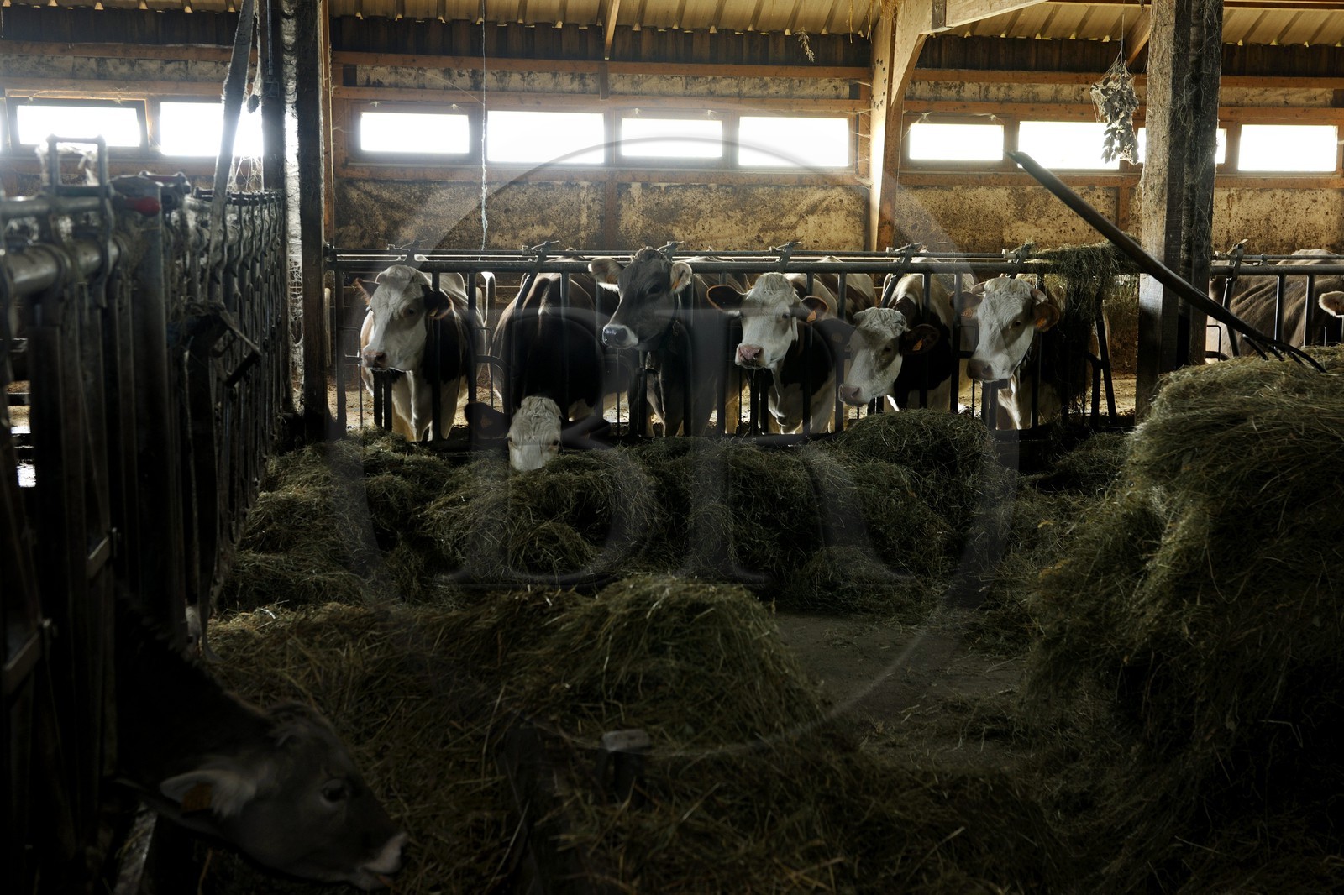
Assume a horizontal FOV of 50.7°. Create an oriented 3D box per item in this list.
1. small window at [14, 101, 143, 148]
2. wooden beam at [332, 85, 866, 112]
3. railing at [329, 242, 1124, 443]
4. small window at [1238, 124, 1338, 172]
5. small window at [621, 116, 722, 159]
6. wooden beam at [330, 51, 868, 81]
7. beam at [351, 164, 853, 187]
[{"bbox_3d":[-4.865,-2.652,11.644,0.972,0.354,0.080,-1,6,-9],"label":"small window"},{"bbox_3d":[-0.567,-3.057,12.488,4.719,0.121,0.110,-1,7,-11],"label":"wooden beam"},{"bbox_3d":[0.404,-0.594,7.896,4.494,1.064,0.180,-1,7,-11],"label":"railing"},{"bbox_3d":[5.830,-2.826,13.413,0.957,0.435,0.080,-1,6,-9],"label":"small window"},{"bbox_3d":[-0.007,-2.765,12.682,0.935,0.377,0.060,-1,7,-11],"label":"small window"},{"bbox_3d":[-0.566,-3.306,12.292,4.663,0.112,0.100,-1,6,-9],"label":"wooden beam"},{"bbox_3d":[-0.602,-2.401,12.564,4.615,0.132,0.110,-1,7,-11],"label":"beam"}]

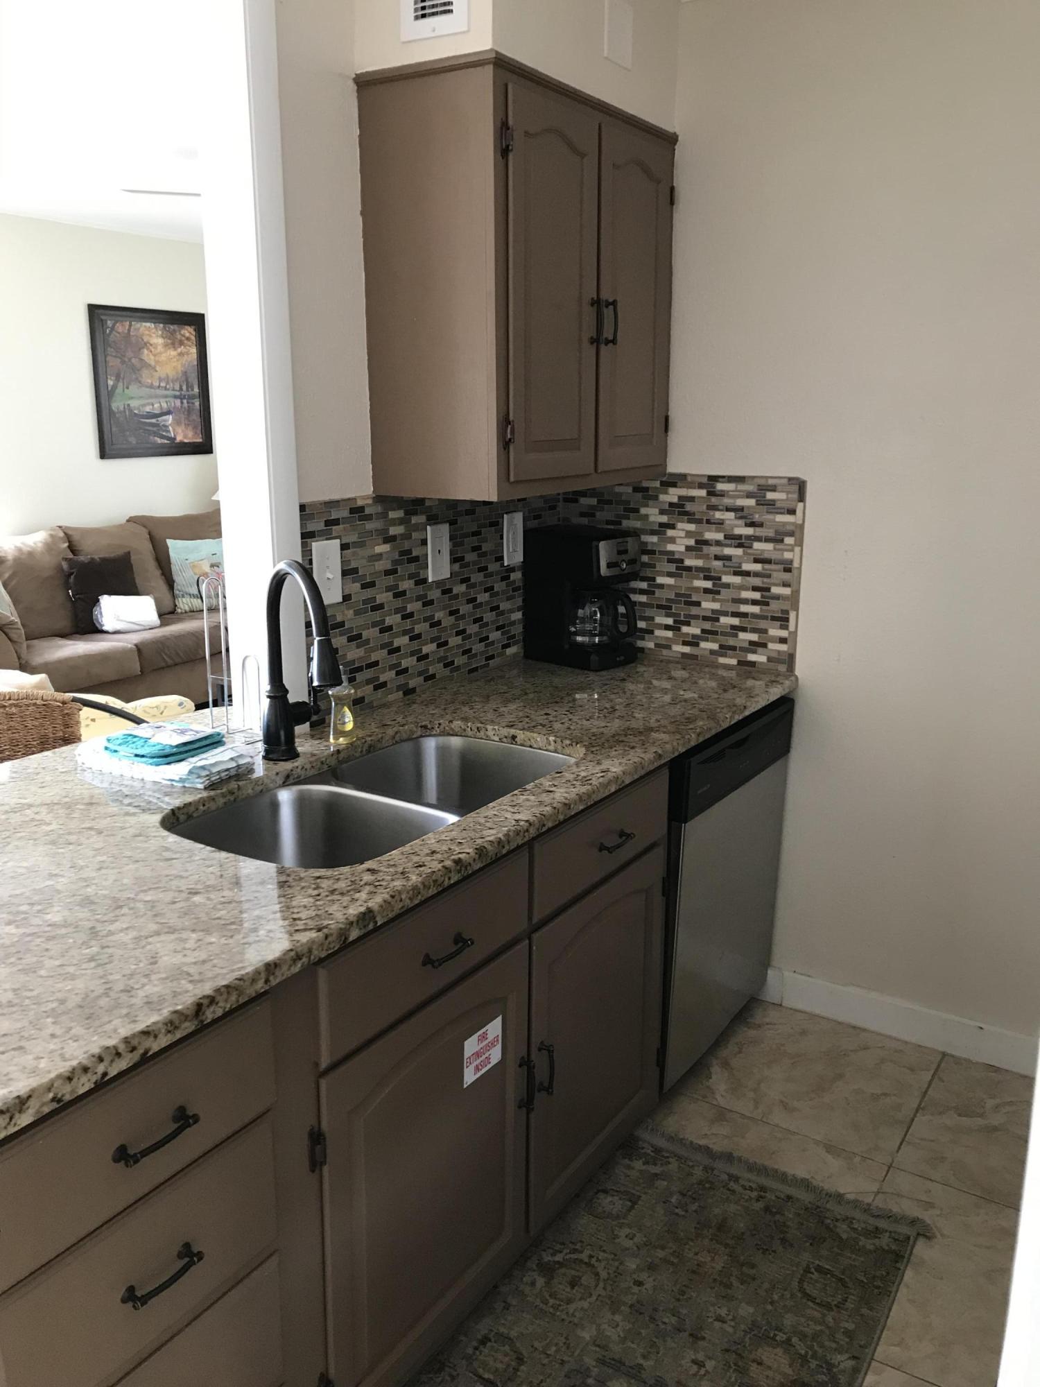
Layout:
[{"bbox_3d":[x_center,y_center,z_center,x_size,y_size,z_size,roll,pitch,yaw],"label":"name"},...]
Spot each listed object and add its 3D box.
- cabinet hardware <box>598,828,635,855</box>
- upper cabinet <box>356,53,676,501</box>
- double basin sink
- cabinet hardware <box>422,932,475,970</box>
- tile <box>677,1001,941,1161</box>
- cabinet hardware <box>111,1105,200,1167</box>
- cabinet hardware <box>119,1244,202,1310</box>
[{"bbox_3d":[0.173,0.266,2.005,0.032,0.019,0.094,9,16,33],"label":"cabinet hardware"},{"bbox_3d":[0.038,-0.860,2.475,0.335,0.790,0.740,9,16,33],"label":"upper cabinet"},{"bbox_3d":[-0.231,0.281,1.951,0.440,0.215,0.790,9,16,33],"label":"double basin sink"},{"bbox_3d":[-0.100,0.366,1.594,0.032,0.019,0.094,9,16,33],"label":"cabinet hardware"},{"bbox_3d":[0.682,0.880,2.624,0.495,0.012,0.505,9,16,33],"label":"tile"},{"bbox_3d":[-0.381,0.464,1.177,0.032,0.019,0.094,9,16,33],"label":"cabinet hardware"},{"bbox_3d":[-0.384,0.628,1.210,0.032,0.019,0.094,9,16,33],"label":"cabinet hardware"}]

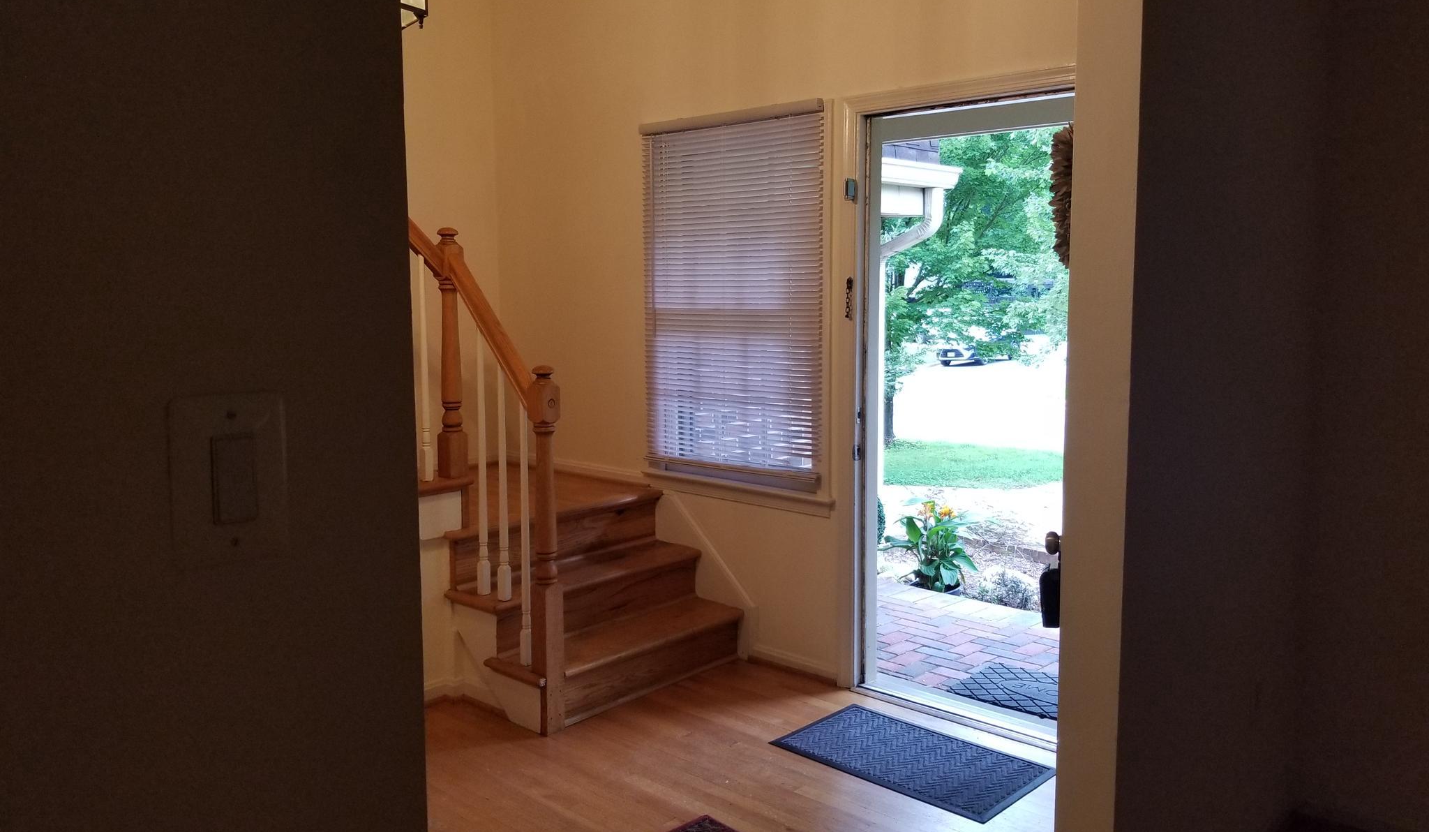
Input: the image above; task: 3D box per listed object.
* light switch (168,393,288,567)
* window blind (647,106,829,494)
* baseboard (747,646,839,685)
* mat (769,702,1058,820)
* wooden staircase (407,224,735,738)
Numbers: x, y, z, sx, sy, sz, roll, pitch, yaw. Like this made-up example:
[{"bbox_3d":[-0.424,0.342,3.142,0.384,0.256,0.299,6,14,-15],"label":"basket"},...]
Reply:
[{"bbox_3d":[-0.367,0.048,0.811,0.010,0.131,0.087,5,8,42],"label":"light switch"},{"bbox_3d":[0.035,-0.465,4.112,0.920,1.360,0.040,5,8,42],"label":"window blind"},{"bbox_3d":[0.283,0.935,4.046,0.420,0.082,0.022,5,8,42],"label":"baseboard"},{"bbox_3d":[0.605,1.046,3.311,0.763,0.010,0.457,5,8,42],"label":"mat"},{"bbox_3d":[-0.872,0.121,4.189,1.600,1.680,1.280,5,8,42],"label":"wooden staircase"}]

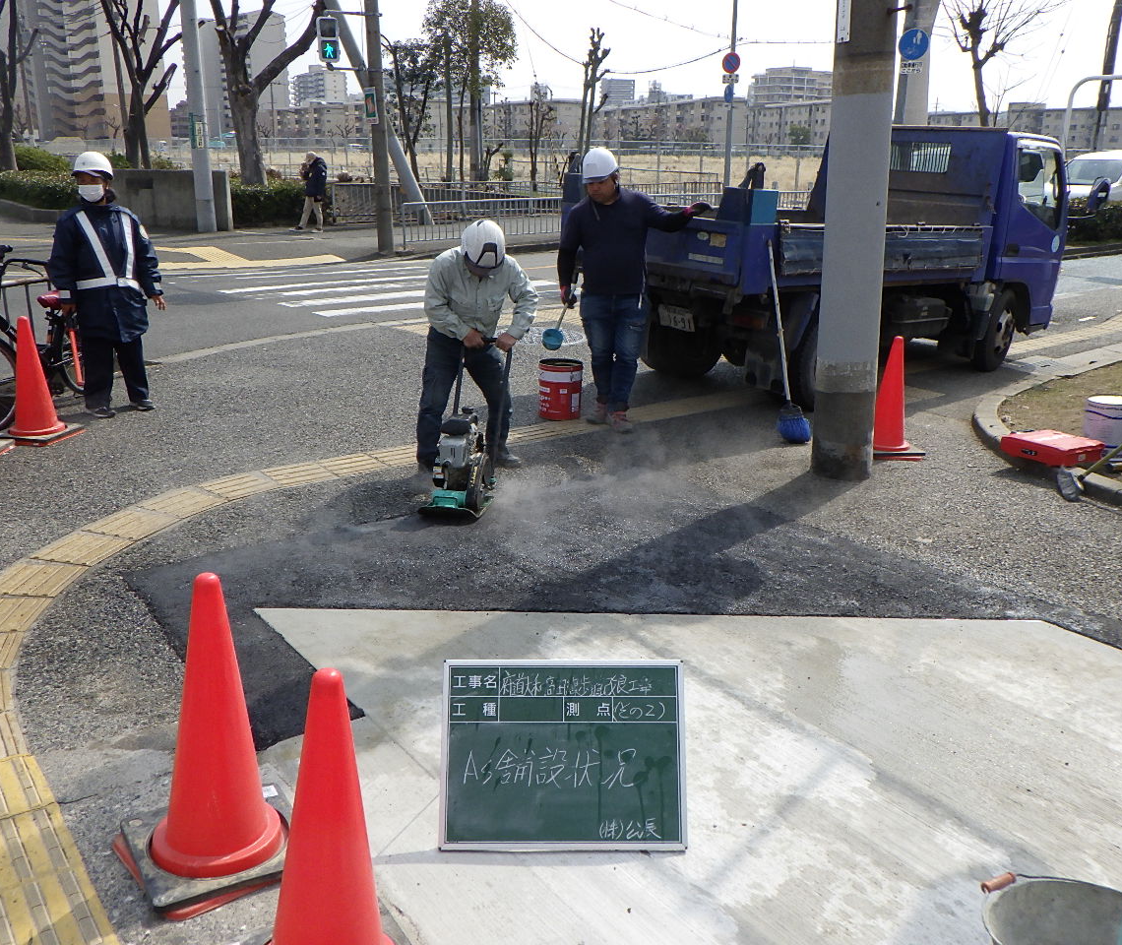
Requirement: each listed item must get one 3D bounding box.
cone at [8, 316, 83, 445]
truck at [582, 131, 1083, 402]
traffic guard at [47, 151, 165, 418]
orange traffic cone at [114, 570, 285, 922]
[{"bbox_3d":[-3.057,-0.538,5.872,0.370,0.705,0.370,3,17,8],"label":"cone"},{"bbox_3d":[2.324,-1.819,8.305,4.700,2.000,1.720,-11,23,-40],"label":"truck"},{"bbox_3d":[-2.836,-1.164,6.351,0.630,1.630,0.400,-14,23,-40],"label":"traffic guard"},{"bbox_3d":[-0.795,0.561,2.295,0.370,0.705,0.370,-10,20,-31],"label":"orange traffic cone"}]

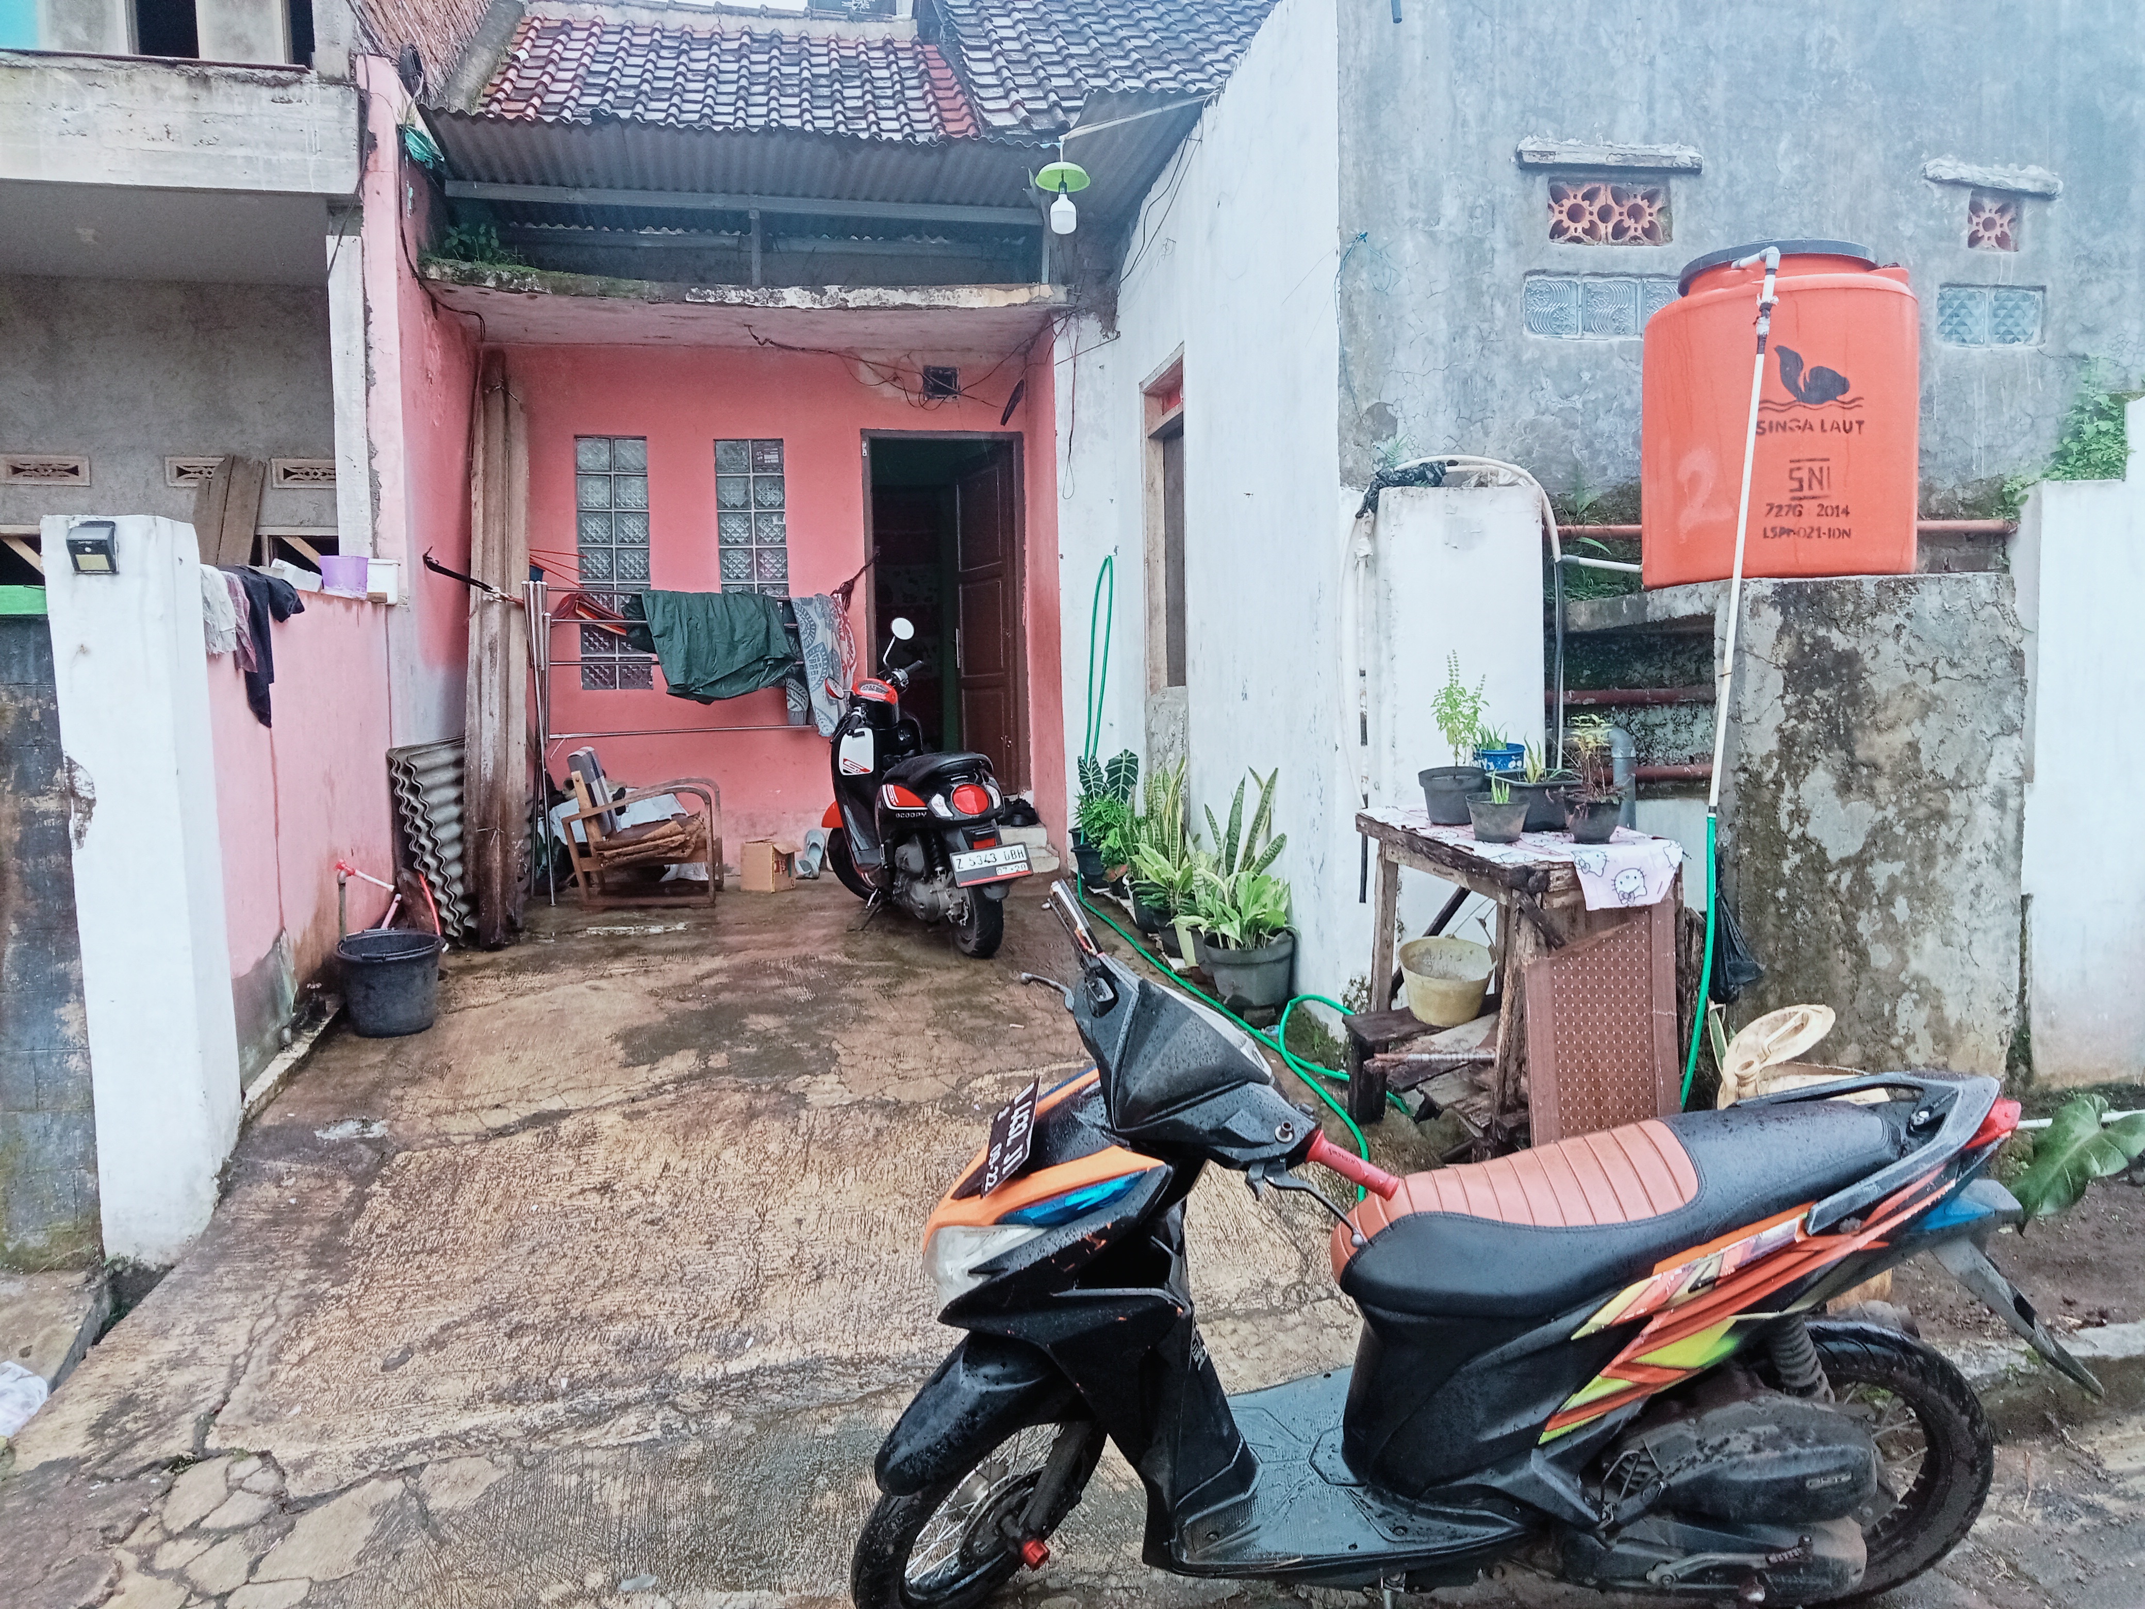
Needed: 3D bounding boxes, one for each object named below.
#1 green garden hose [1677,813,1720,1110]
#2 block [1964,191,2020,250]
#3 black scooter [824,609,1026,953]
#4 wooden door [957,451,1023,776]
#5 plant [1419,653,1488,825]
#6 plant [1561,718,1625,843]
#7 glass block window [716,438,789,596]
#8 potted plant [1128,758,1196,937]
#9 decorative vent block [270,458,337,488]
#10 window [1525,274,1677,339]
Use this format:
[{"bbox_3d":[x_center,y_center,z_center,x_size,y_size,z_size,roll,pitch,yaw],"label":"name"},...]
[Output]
[{"bbox_3d":[1.641,0.415,4.550,0.120,0.800,0.120,-2,4,-9],"label":"green garden hose"},{"bbox_3d":[2.992,-1.909,5.728,0.200,0.205,0.100,-2,4,-11],"label":"block"},{"bbox_3d":[-0.659,-0.060,7.102,0.700,1.260,1.840,-3,4,-25],"label":"black scooter"},{"bbox_3d":[-0.556,-1.121,10.578,0.050,2.040,0.840,-3,4,-25],"label":"wooden door"},{"bbox_3d":[1.066,-0.183,4.850,0.195,0.485,0.190,-2,9,-13],"label":"plant"},{"bbox_3d":[1.368,-0.064,4.570,0.165,0.335,0.165,-2,4,-9],"label":"plant"},{"bbox_3d":[-1.793,-1.333,9.748,0.400,1.400,0.100,-2,4,-15],"label":"glass block window"},{"bbox_3d":[0.348,0.168,6.800,0.270,0.700,0.270,-1,4,0],"label":"potted plant"},{"bbox_3d":[-3.895,-1.700,8.939,0.410,0.155,0.080,-2,4,-14],"label":"decorative vent block"},{"bbox_3d":[1.672,-1.558,5.483,0.590,0.200,0.090,-2,4,-11],"label":"window"}]

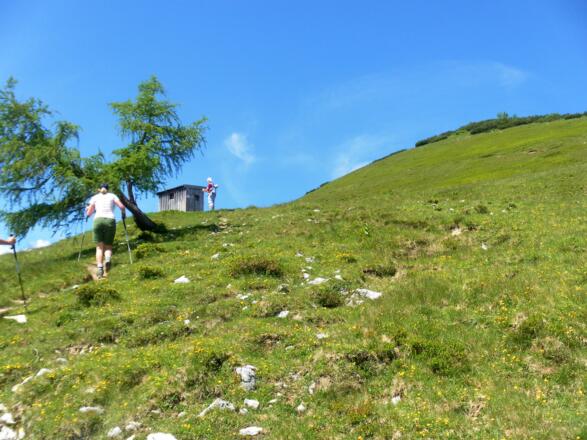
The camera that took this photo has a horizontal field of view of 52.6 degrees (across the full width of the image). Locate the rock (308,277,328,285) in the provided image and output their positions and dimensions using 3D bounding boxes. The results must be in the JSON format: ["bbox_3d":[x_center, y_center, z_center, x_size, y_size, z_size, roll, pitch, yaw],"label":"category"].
[{"bbox_3d":[0.303,0.735,7.200,0.235,0.075,0.170,0,-7,2],"label":"rock"}]

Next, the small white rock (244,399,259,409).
[{"bbox_3d":[-0.275,1.199,3.880,0.088,0.055,0.075,0,-7,-4],"label":"small white rock"}]

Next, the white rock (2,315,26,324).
[{"bbox_3d":[-3.831,1.365,8.150,0.320,0.110,0.200,3,-8,-25],"label":"white rock"}]

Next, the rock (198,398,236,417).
[{"bbox_3d":[-0.499,1.231,3.900,0.235,0.085,0.160,1,-7,-7],"label":"rock"}]

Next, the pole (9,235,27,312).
[{"bbox_3d":[-4.092,0.779,8.800,0.080,1.140,0.060,-11,6,-36],"label":"pole"}]

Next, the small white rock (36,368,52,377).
[{"bbox_3d":[-2.224,1.361,5.300,0.140,0.055,0.100,3,-8,-23],"label":"small white rock"}]

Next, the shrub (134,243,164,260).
[{"bbox_3d":[-2.789,0.615,11.500,0.550,0.310,0.500,2,-7,-14],"label":"shrub"}]

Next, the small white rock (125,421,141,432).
[{"bbox_3d":[-0.977,1.253,3.600,0.100,0.070,0.085,0,-12,0],"label":"small white rock"}]

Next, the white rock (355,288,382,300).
[{"bbox_3d":[0.783,0.778,6.200,0.280,0.100,0.200,-1,-7,7],"label":"white rock"}]

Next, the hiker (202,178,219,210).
[{"bbox_3d":[-4.196,-1.340,30.000,0.720,1.730,0.520,-1,-12,5],"label":"hiker"}]

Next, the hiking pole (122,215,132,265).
[{"bbox_3d":[-3.021,0.300,10.800,0.050,1.050,0.050,-9,-6,0],"label":"hiking pole"}]

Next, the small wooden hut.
[{"bbox_3d":[-6.667,-1.055,35.000,2.300,1.750,1.500,-6,-9,39],"label":"small wooden hut"}]

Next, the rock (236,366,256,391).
[{"bbox_3d":[-0.325,1.088,4.100,0.140,0.160,0.130,0,-12,0],"label":"rock"}]

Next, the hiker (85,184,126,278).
[{"bbox_3d":[-3.295,0.202,10.400,0.700,1.670,0.580,1,-12,-7],"label":"hiker"}]

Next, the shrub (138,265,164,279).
[{"bbox_3d":[-2.369,0.859,9.900,0.430,0.230,0.380,0,-12,0],"label":"shrub"}]

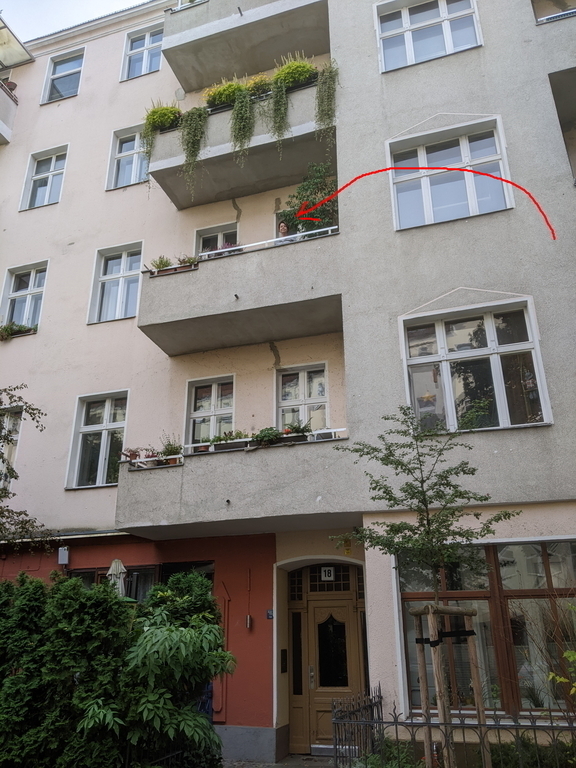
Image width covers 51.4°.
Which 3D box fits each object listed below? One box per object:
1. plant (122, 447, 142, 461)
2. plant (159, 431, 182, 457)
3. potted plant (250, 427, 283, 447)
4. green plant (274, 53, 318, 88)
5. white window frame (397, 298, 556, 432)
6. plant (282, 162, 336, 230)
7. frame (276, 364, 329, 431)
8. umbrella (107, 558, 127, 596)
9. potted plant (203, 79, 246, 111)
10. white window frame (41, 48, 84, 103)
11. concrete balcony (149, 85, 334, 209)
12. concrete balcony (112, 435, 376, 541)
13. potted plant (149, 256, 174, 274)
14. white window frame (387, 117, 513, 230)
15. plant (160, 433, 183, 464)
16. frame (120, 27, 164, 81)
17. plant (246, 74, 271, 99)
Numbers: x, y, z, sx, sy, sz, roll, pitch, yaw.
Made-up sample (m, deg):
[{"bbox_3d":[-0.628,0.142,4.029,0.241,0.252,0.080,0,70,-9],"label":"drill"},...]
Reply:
[{"bbox_3d":[-2.529,1.131,9.745,0.306,0.240,0.250,-7,-23,17],"label":"plant"},{"bbox_3d":[-1.892,1.075,9.701,0.400,0.520,0.350,-7,-23,16],"label":"plant"},{"bbox_3d":[-0.333,0.825,9.255,0.500,0.360,0.340,-7,-23,16],"label":"potted plant"},{"bbox_3d":[0.145,-6.055,11.834,0.900,0.700,0.450,-7,-23,16],"label":"green plant"},{"bbox_3d":[2.569,-0.211,8.388,1.868,1.858,0.220,-7,-23,17],"label":"white window frame"},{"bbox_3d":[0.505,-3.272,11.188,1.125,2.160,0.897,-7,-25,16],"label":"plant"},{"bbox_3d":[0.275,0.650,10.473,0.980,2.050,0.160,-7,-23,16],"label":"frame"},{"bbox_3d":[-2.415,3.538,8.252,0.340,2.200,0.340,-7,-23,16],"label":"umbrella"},{"bbox_3d":[-1.306,-5.844,12.237,0.920,0.620,0.420,-7,-23,16],"label":"potted plant"},{"bbox_3d":[-5.842,-8.028,15.734,1.150,1.711,0.200,-7,-23,17],"label":"white window frame"},{"bbox_3d":[-0.774,-4.836,12.406,3.888,1.217,1.222,-7,-25,16],"label":"concrete balcony"},{"bbox_3d":[-0.667,1.744,9.587,3.880,1.120,1.280,-7,-23,16],"label":"concrete balcony"},{"bbox_3d":[-2.349,-2.175,11.149,0.500,0.380,0.280,-7,-23,16],"label":"potted plant"},{"bbox_3d":[2.680,-3.472,10.034,1.874,1.940,0.253,-7,-25,16],"label":"white window frame"},{"bbox_3d":[-1.845,1.023,9.493,0.291,0.480,0.280,0,-22,0],"label":"plant"},{"bbox_3d":[-3.601,-8.296,15.059,1.150,1.720,0.200,-7,-23,17],"label":"frame"},{"bbox_3d":[-0.553,-5.803,11.647,0.484,0.401,0.300,-7,-23,17],"label":"plant"}]

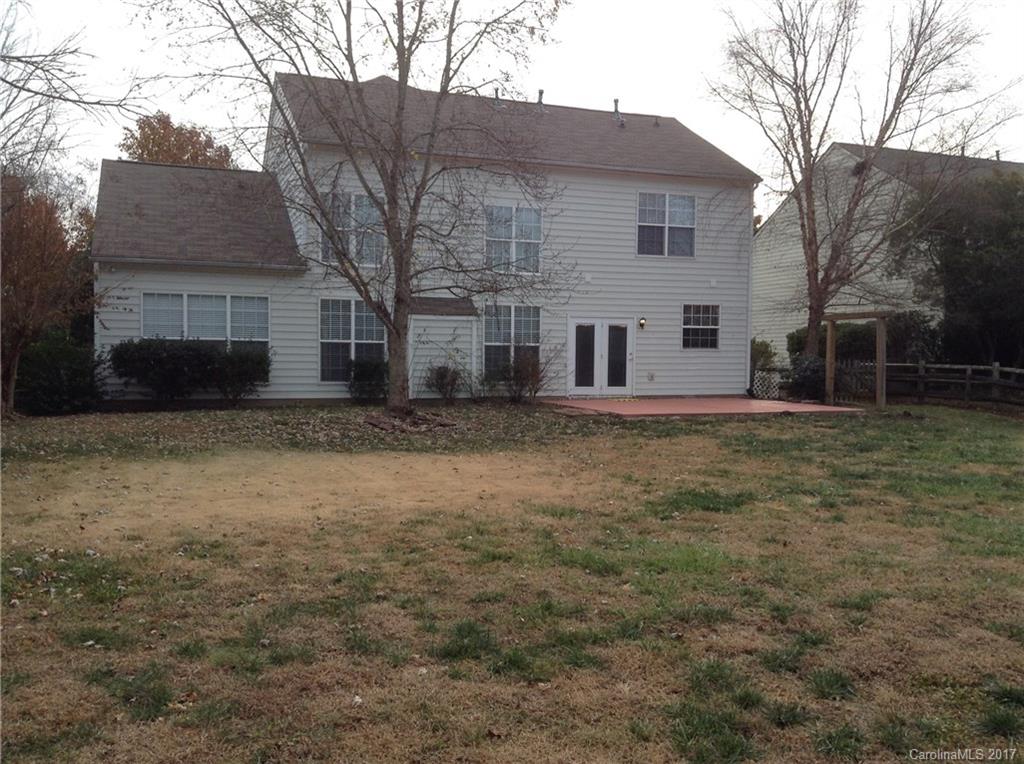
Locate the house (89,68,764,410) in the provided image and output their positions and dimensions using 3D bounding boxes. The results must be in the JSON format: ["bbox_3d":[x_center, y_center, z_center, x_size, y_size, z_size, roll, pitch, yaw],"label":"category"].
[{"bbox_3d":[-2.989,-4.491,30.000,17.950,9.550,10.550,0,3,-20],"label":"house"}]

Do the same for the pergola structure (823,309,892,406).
[{"bbox_3d":[8.877,-0.584,25.195,0.340,2.430,2.650,0,3,-20],"label":"pergola structure"}]

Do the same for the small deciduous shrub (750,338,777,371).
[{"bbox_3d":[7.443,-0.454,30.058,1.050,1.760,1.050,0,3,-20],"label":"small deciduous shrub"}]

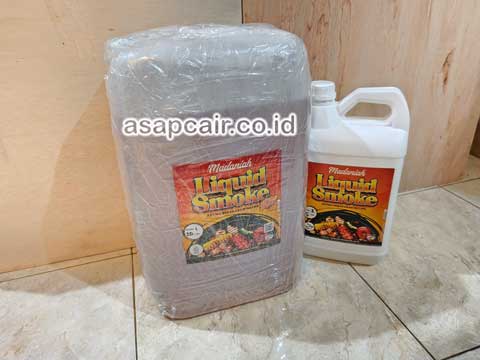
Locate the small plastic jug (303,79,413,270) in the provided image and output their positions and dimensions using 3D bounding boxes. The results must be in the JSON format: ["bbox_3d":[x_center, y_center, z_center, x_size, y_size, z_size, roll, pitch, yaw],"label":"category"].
[{"bbox_3d":[0.202,-0.018,0.611,0.183,0.320,0.130,6,26,18],"label":"small plastic jug"}]

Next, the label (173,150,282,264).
[{"bbox_3d":[-0.010,0.040,0.448,0.148,0.154,0.005,-10,26,-15],"label":"label"}]

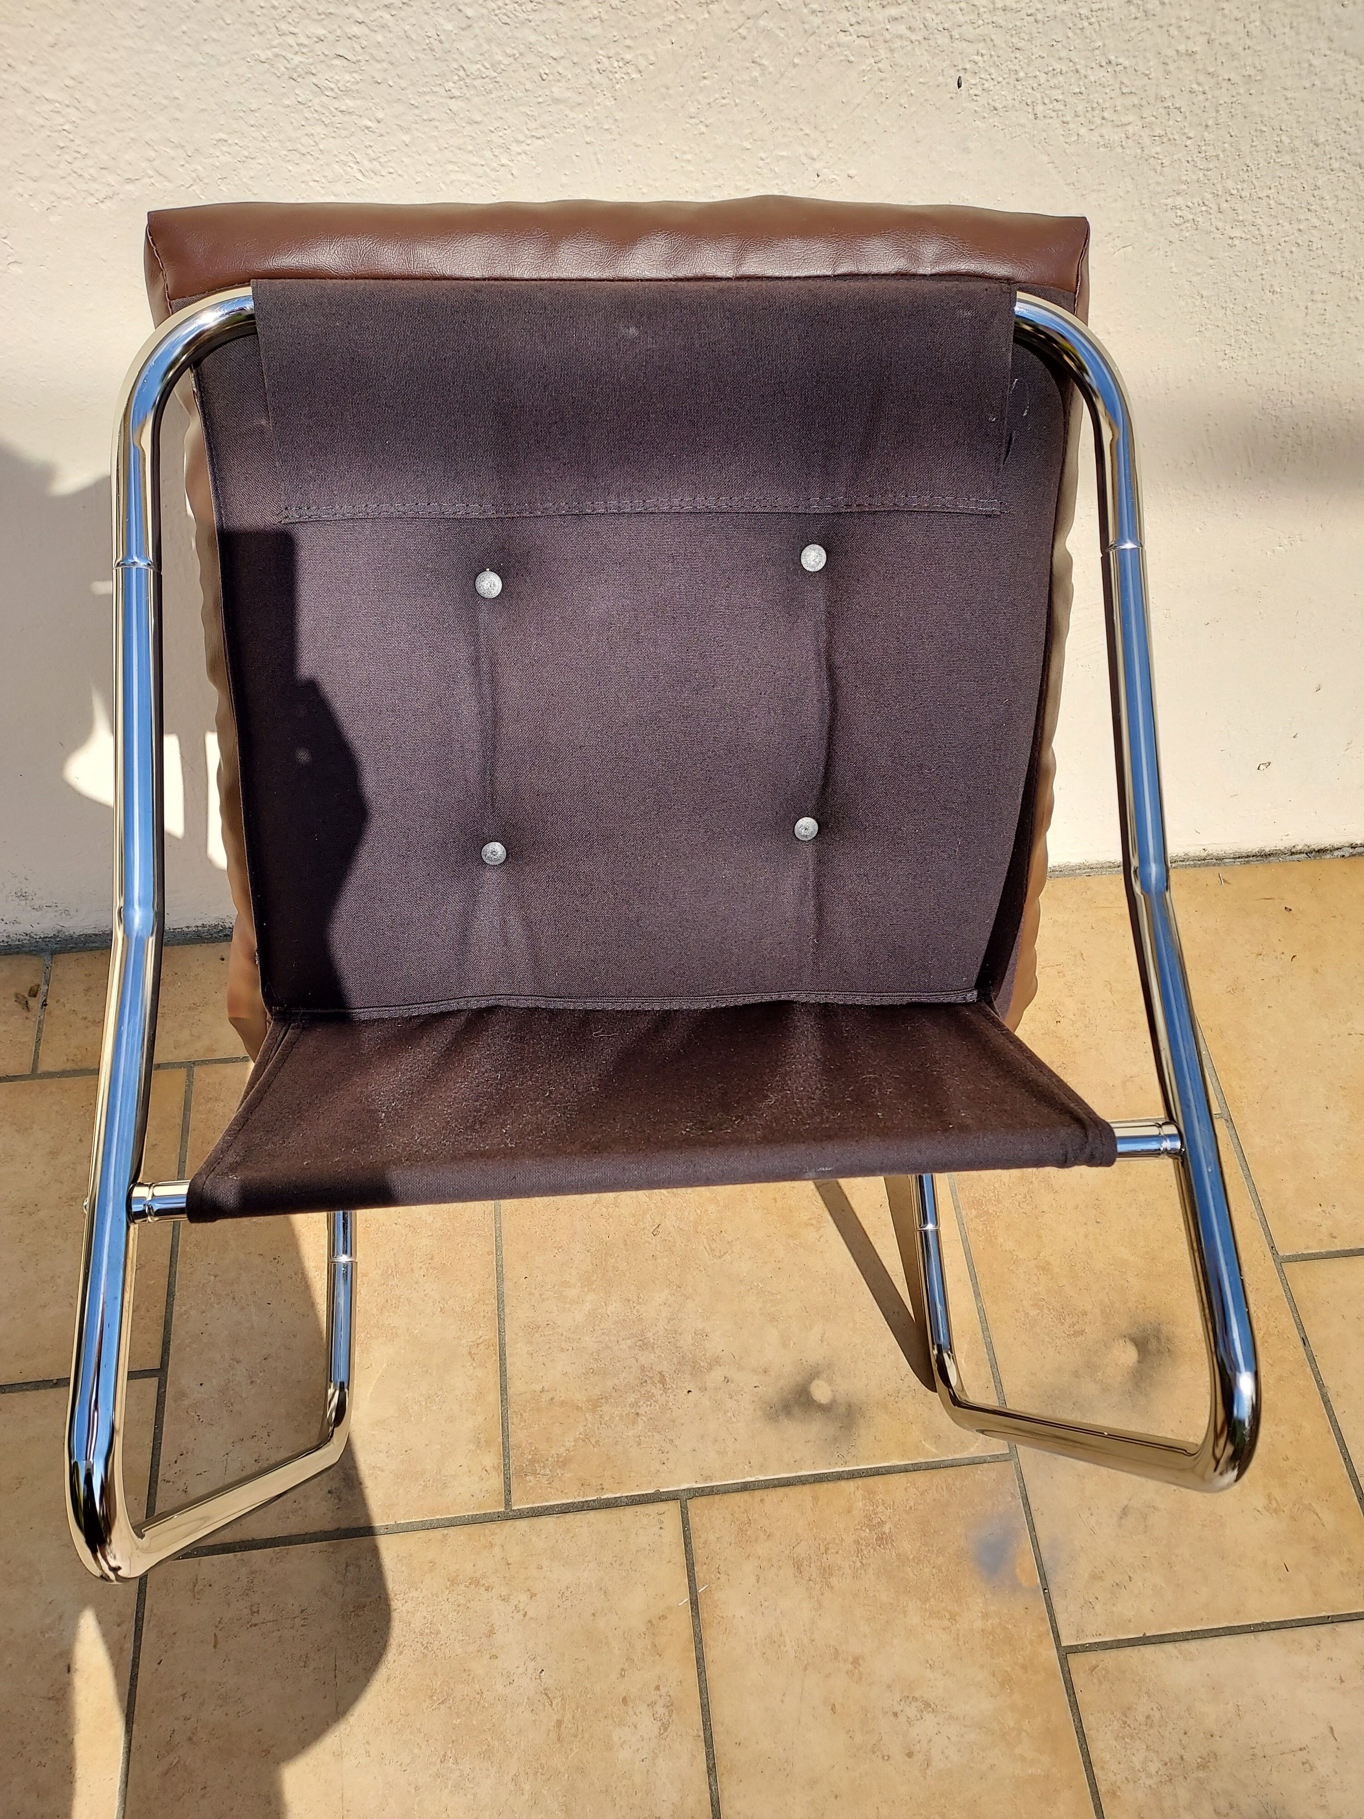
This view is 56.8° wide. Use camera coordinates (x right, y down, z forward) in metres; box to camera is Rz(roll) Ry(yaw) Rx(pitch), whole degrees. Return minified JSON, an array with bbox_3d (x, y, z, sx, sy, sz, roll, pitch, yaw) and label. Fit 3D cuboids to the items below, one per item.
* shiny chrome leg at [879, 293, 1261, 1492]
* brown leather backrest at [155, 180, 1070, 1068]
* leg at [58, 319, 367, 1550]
[{"bbox_3d":[0.237,0.062,1.018,0.081,0.738,0.709,-2,72,-4],"label":"shiny chrome leg"},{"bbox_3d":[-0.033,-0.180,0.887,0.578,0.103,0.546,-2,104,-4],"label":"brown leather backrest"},{"bbox_3d":[-0.297,0.081,0.978,0.081,0.738,0.709,-2,72,-4],"label":"leg"}]

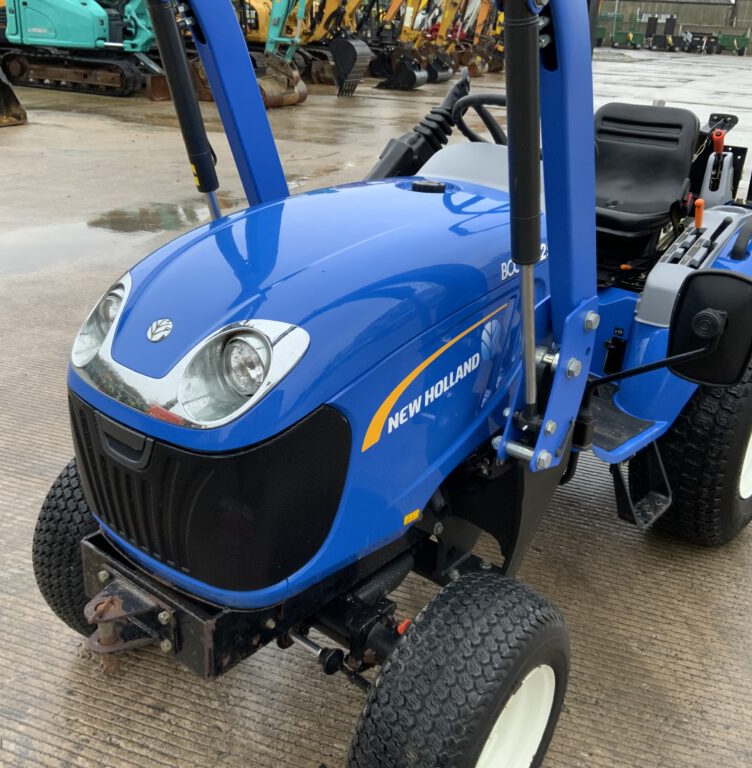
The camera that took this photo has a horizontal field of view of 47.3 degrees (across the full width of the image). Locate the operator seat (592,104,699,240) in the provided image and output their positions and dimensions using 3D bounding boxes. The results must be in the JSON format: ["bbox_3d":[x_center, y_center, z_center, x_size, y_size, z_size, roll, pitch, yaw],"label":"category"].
[{"bbox_3d":[0.771,-0.695,2.732,0.439,0.383,0.449,20,30,35],"label":"operator seat"}]

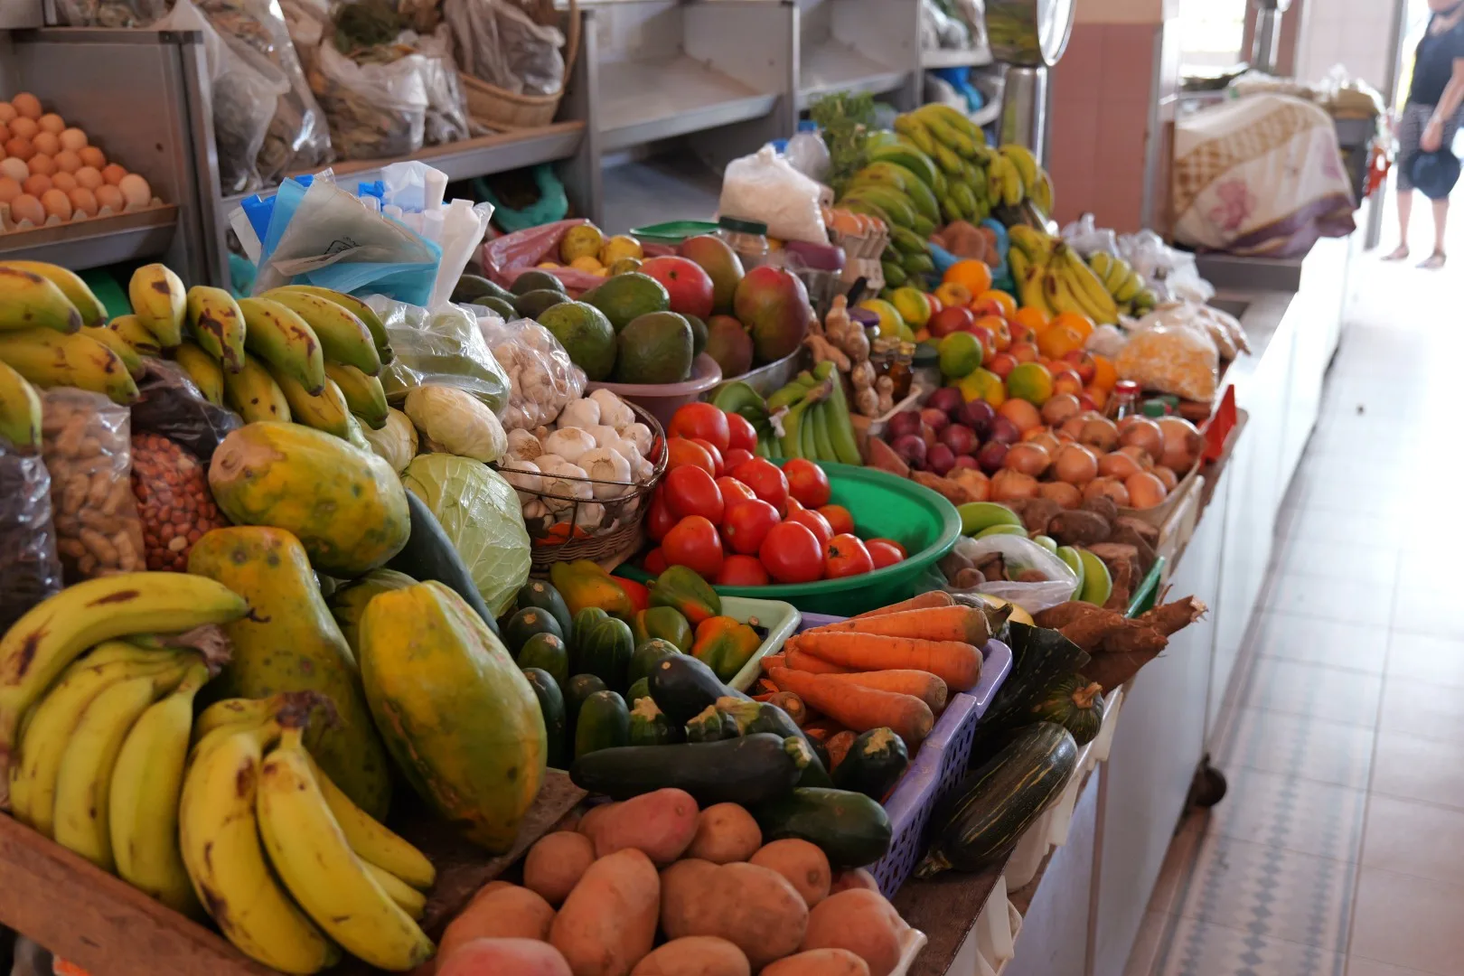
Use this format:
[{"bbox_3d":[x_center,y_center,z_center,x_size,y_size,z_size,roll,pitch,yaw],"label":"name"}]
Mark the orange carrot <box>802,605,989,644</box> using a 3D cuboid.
[{"bbox_3d":[0.154,0.137,1.462,0.187,0.038,0.038,-3,17,18],"label":"orange carrot"}]

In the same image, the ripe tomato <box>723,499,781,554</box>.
[{"bbox_3d":[0.021,0.044,1.720,0.067,0.063,0.067,-1,19,0],"label":"ripe tomato"}]

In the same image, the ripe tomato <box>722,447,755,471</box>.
[{"bbox_3d":[0.009,-0.018,1.830,0.067,0.060,0.067,7,21,24],"label":"ripe tomato"}]

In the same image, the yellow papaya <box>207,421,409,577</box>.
[{"bbox_3d":[-0.423,0.011,1.500,0.220,0.135,0.135,25,11,-19],"label":"yellow papaya"}]

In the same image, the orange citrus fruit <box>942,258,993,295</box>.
[{"bbox_3d":[0.380,-0.329,2.420,0.080,0.078,0.080,-1,19,0],"label":"orange citrus fruit"}]

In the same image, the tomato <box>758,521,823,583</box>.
[{"bbox_3d":[0.062,0.069,1.610,0.070,0.066,0.070,-1,19,0],"label":"tomato"}]

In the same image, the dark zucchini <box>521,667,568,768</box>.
[{"bbox_3d":[-0.170,0.218,1.360,0.050,0.140,0.050,-6,7,2],"label":"dark zucchini"}]

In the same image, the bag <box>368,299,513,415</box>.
[{"bbox_3d":[-0.368,-0.166,1.900,0.175,0.135,0.150,7,21,24],"label":"bag"}]

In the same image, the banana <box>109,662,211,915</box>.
[{"bbox_3d":[-0.395,0.208,1.045,0.067,0.045,0.185,-5,54,-3],"label":"banana"}]

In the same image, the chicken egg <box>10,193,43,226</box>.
[{"bbox_3d":[-0.995,-0.390,2.120,0.045,0.057,0.045,8,21,24],"label":"chicken egg"}]

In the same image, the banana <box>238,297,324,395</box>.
[{"bbox_3d":[-0.425,-0.135,1.410,0.043,0.052,0.145,-18,43,-42],"label":"banana"}]

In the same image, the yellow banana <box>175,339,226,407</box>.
[{"bbox_3d":[-0.498,-0.117,1.380,0.044,0.060,0.165,-13,40,-33],"label":"yellow banana"}]

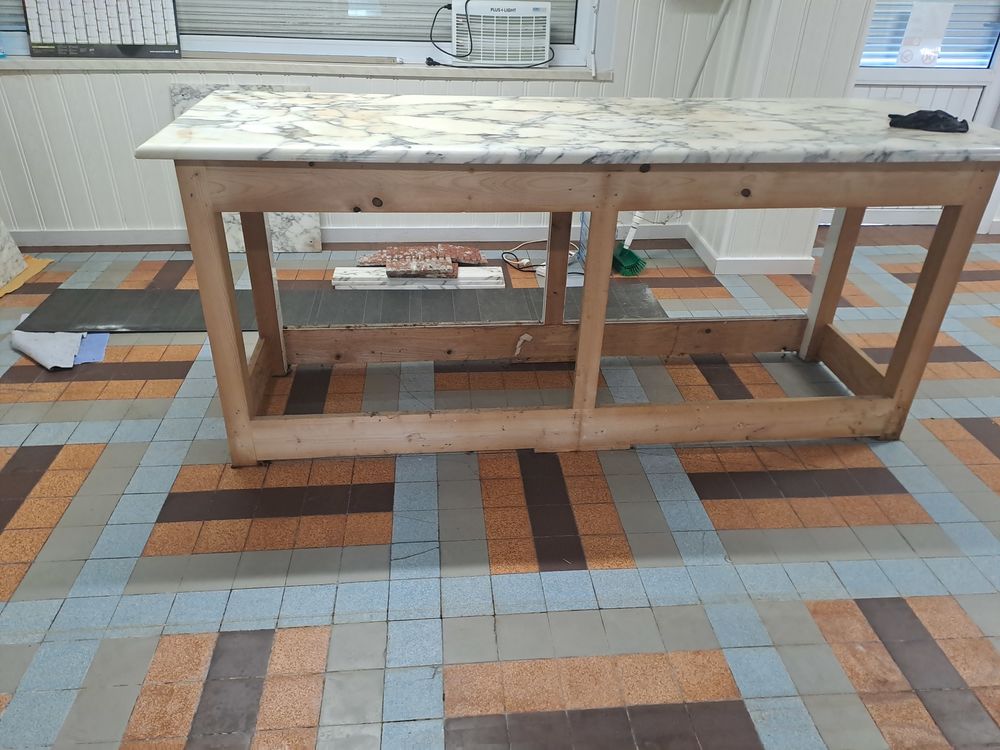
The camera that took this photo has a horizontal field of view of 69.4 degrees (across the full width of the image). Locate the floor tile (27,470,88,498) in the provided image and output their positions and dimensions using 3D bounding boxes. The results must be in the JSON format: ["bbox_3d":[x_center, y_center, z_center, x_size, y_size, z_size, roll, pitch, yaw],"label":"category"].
[{"bbox_3d":[-1.210,0.303,1.987,0.120,0.010,0.120,-1,30,-5],"label":"floor tile"}]

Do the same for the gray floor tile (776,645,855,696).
[{"bbox_3d":[0.790,0.741,1.814,0.142,0.012,0.142,-1,31,-5],"label":"gray floor tile"}]

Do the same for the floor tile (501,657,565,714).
[{"bbox_3d":[0.055,0.545,1.261,0.101,0.010,0.101,-1,30,-5],"label":"floor tile"}]

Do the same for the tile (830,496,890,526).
[{"bbox_3d":[0.984,0.375,1.976,0.119,0.012,0.119,-1,31,-5],"label":"tile"}]

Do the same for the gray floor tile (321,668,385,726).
[{"bbox_3d":[-0.293,0.648,1.448,0.120,0.010,0.120,-1,30,-5],"label":"gray floor tile"}]

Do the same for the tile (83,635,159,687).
[{"bbox_3d":[-0.787,0.598,1.507,0.120,0.010,0.120,-1,30,-5],"label":"tile"}]

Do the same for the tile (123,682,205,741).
[{"bbox_3d":[-0.654,0.658,1.412,0.120,0.010,0.120,-1,30,-5],"label":"tile"}]

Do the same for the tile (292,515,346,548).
[{"bbox_3d":[-0.476,0.417,1.915,0.124,0.010,0.124,-1,31,-5],"label":"tile"}]

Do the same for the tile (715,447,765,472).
[{"bbox_3d":[0.737,0.263,2.222,0.122,0.010,0.122,-1,31,-5],"label":"tile"}]

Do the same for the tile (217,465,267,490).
[{"bbox_3d":[-0.718,0.289,2.031,0.119,0.012,0.119,-1,31,-5],"label":"tile"}]

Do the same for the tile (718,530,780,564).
[{"bbox_3d":[0.651,0.454,1.892,0.122,0.010,0.122,-1,31,-5],"label":"tile"}]

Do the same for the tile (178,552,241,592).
[{"bbox_3d":[-0.708,0.485,1.771,0.122,0.010,0.122,-1,31,-5],"label":"tile"}]

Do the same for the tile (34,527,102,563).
[{"bbox_3d":[-1.062,0.422,1.787,0.119,0.012,0.119,-1,31,-5],"label":"tile"}]

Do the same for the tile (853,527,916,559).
[{"bbox_3d":[1.022,0.447,1.923,0.122,0.010,0.122,-1,31,-5],"label":"tile"}]

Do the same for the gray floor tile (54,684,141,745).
[{"bbox_3d":[-0.802,0.684,1.452,0.124,0.010,0.124,-1,31,-5],"label":"gray floor tile"}]

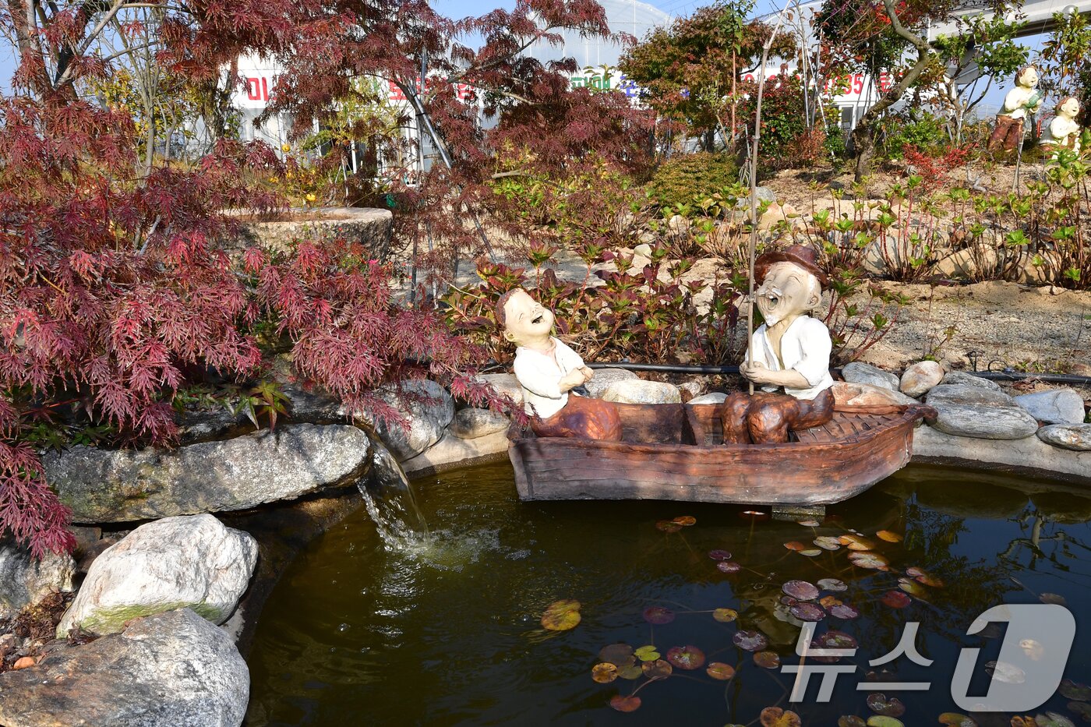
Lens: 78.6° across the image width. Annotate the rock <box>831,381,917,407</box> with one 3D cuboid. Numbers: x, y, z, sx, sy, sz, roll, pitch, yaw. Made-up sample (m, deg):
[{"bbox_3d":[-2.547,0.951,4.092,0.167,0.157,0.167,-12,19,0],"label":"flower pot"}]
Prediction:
[{"bbox_3d":[1.586,0.174,3.243,0.437,0.172,0.287,2,14,12],"label":"rock"}]

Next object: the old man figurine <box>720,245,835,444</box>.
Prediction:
[{"bbox_3d":[0.923,-0.072,2.720,0.420,0.805,0.370,-9,17,-27],"label":"old man figurine"}]

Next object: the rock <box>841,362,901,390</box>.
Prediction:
[{"bbox_3d":[1.683,0.082,3.453,0.295,0.170,0.192,-2,15,0],"label":"rock"}]

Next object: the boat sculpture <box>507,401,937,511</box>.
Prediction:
[{"bbox_3d":[0.720,0.336,2.809,1.734,0.381,0.500,0,15,5],"label":"boat sculpture"}]

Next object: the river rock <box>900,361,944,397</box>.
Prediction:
[{"bbox_3d":[1.921,0.081,3.398,0.206,0.189,0.164,-2,15,0],"label":"river rock"}]

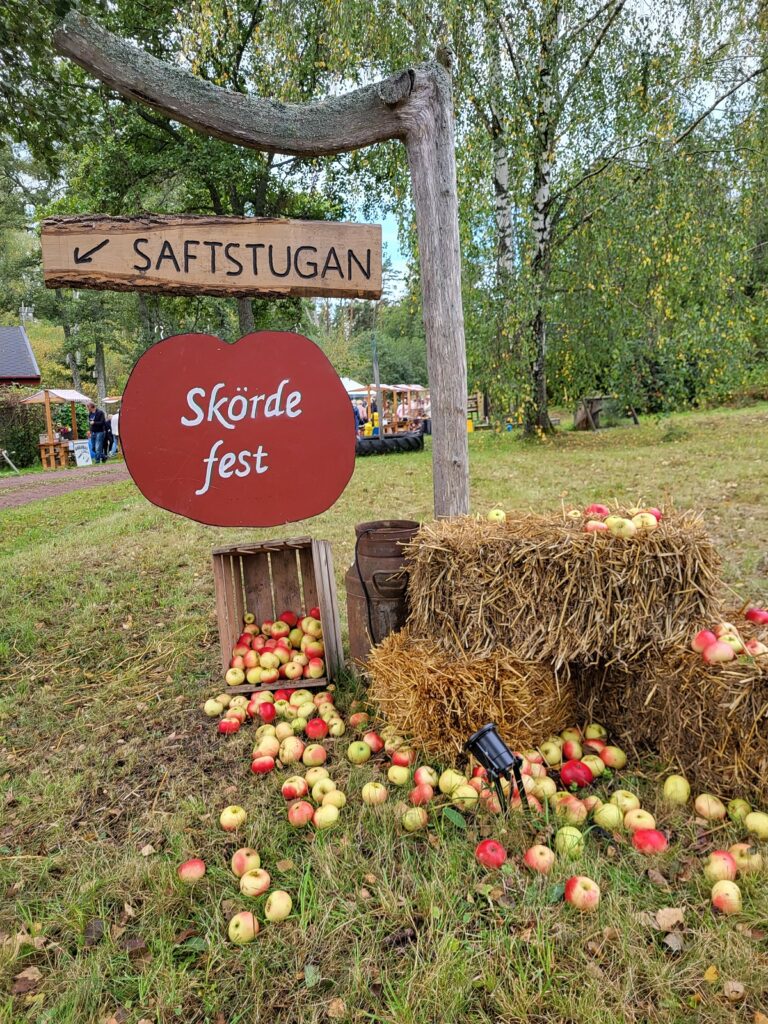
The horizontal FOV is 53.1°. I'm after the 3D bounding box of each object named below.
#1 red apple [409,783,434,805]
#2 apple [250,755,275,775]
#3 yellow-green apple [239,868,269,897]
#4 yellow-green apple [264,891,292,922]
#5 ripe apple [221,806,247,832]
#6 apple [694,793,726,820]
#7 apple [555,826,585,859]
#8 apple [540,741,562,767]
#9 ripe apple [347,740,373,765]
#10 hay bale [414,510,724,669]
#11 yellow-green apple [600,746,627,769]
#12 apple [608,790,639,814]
[{"bbox_3d":[0.113,0.900,2.451,0.073,0.068,0.073,-3,9,0],"label":"red apple"},{"bbox_3d":[-0.393,0.825,2.508,0.069,0.062,0.069,0,9,0],"label":"apple"},{"bbox_3d":[-0.335,0.967,2.005,0.076,0.065,0.076,-1,9,0],"label":"yellow-green apple"},{"bbox_3d":[-0.263,0.985,1.922,0.062,0.069,0.069,21,0,-31],"label":"yellow-green apple"},{"bbox_3d":[-0.424,0.863,2.166,0.071,0.064,0.071,0,9,0],"label":"ripe apple"},{"bbox_3d":[0.932,0.844,2.205,0.077,0.072,0.077,-3,9,0],"label":"apple"},{"bbox_3d":[0.475,0.844,1.962,0.072,0.071,0.072,-1,9,0],"label":"apple"},{"bbox_3d":[0.520,0.753,2.389,0.070,0.069,0.070,-2,8,0],"label":"apple"},{"bbox_3d":[-0.078,0.764,2.443,0.073,0.070,0.073,-2,8,0],"label":"ripe apple"},{"bbox_3d":[0.612,0.237,2.745,0.977,0.361,0.461,0,8,14],"label":"hay bale"},{"bbox_3d":[0.701,0.751,2.348,0.076,0.070,0.076,-2,8,0],"label":"yellow-green apple"},{"bbox_3d":[0.670,0.806,2.138,0.070,0.064,0.070,0,9,0],"label":"apple"}]

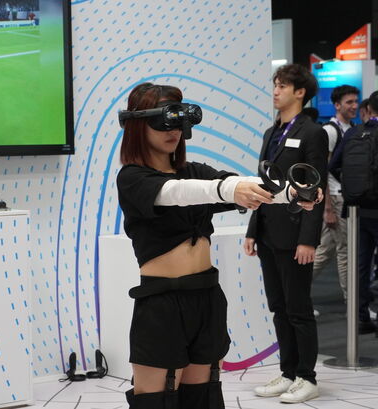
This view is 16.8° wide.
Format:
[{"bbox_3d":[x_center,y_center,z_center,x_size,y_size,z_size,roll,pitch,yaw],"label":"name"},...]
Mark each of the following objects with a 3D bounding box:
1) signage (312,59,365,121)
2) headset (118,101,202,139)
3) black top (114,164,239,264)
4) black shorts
[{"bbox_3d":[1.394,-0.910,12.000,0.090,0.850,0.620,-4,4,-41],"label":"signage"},{"bbox_3d":[-0.094,-0.278,4.210,0.280,0.130,0.190,2,4,42],"label":"headset"},{"bbox_3d":[-0.047,0.033,4.260,0.390,0.340,0.280,-4,4,-42],"label":"black top"},{"bbox_3d":[-0.032,0.380,4.300,0.360,0.315,0.260,-3,4,-34],"label":"black shorts"}]

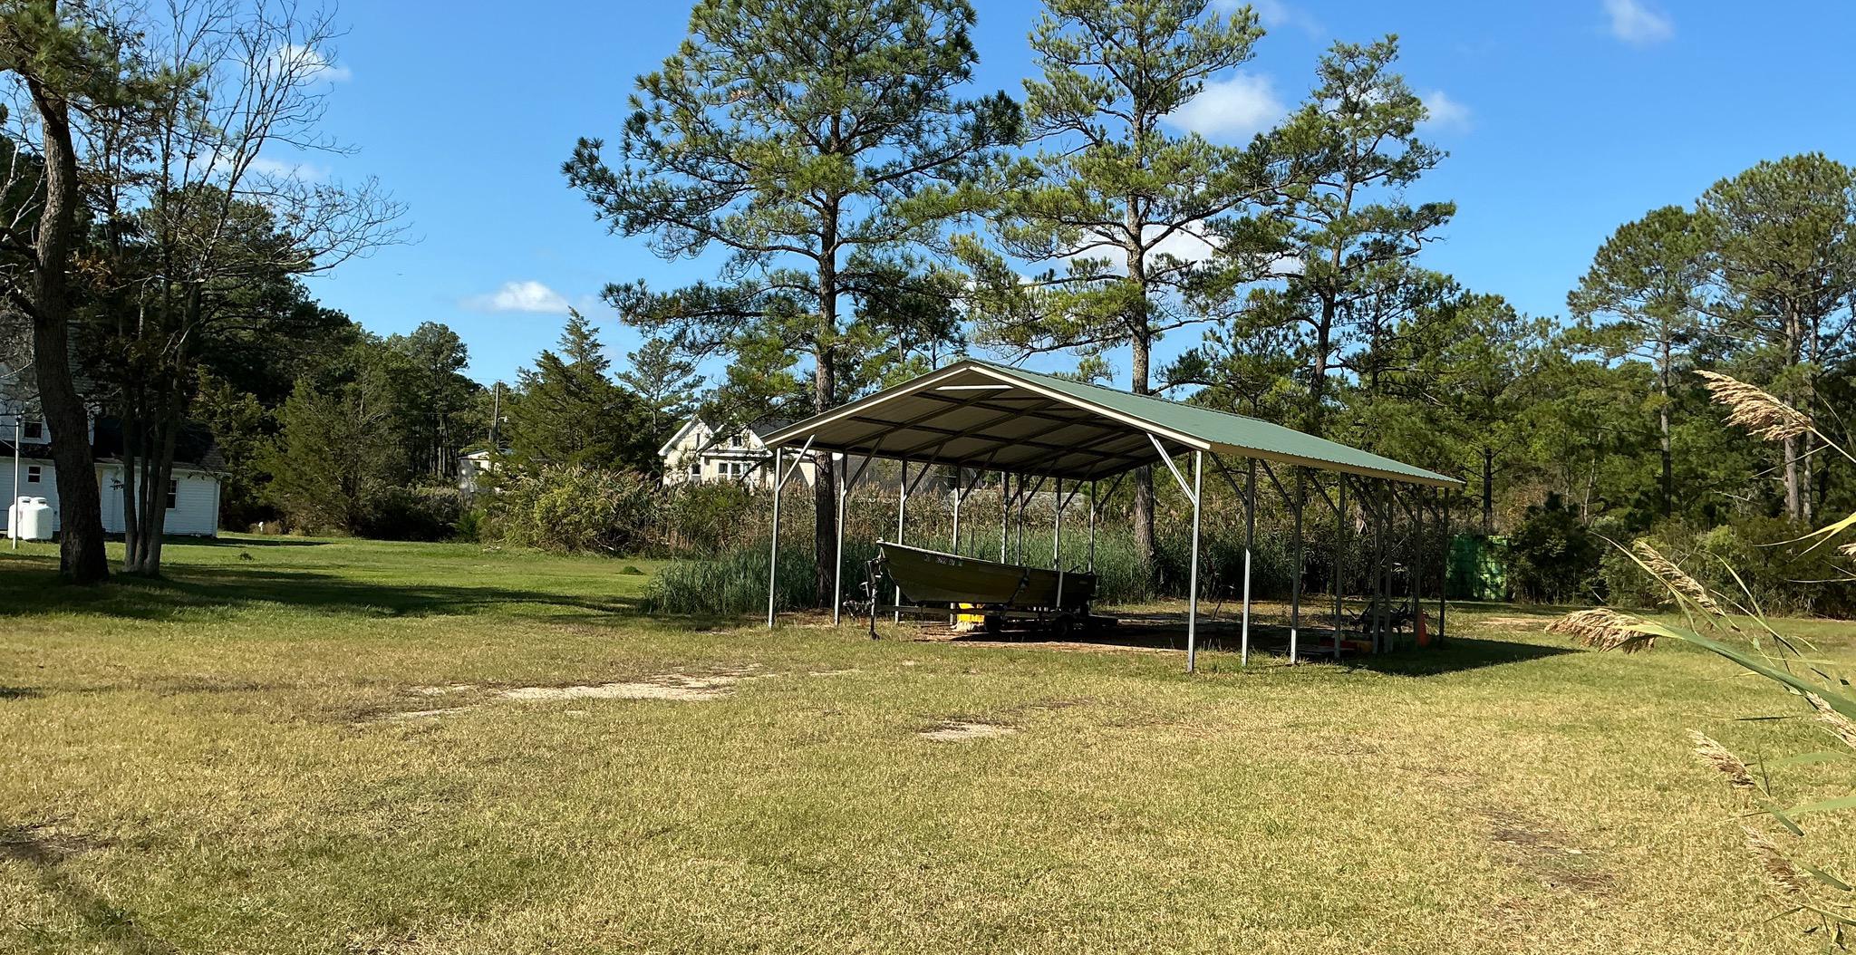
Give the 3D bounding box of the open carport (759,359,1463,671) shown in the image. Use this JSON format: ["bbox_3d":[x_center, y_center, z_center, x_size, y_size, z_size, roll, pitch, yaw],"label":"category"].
[{"bbox_3d":[3.322,0.625,24.281,7.520,3.920,9.550,1,-2,37],"label":"open carport"}]

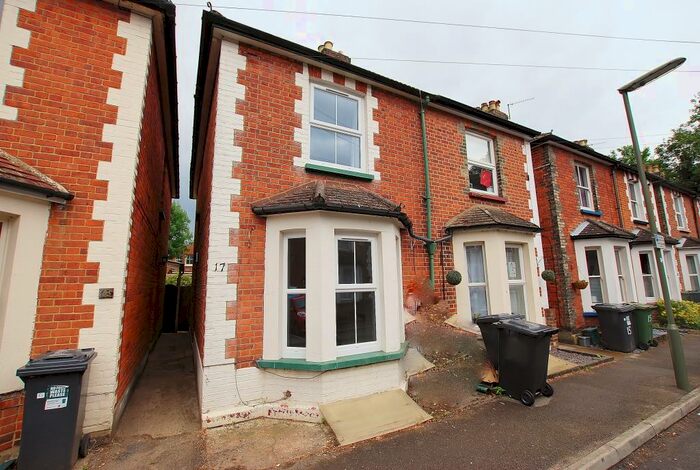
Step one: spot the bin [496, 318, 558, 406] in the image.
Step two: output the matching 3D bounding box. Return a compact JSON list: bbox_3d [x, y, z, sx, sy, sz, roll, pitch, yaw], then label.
[{"bbox_3d":[2.644,1.869,4.466,0.570,1.050,0.680,3,-4,-28],"label":"bin"}]

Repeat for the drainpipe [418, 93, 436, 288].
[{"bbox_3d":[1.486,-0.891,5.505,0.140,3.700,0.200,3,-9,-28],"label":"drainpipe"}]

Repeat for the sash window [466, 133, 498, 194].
[{"bbox_3d":[3.041,-1.632,6.706,1.020,1.430,0.100,3,-9,-28],"label":"sash window"}]

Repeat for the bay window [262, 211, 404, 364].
[{"bbox_3d":[0.021,0.725,4.264,2.360,1.930,0.620,3,-9,-28],"label":"bay window"}]

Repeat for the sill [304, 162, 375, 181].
[{"bbox_3d":[-0.158,-1.000,4.778,1.220,0.095,0.150,3,-9,-28],"label":"sill"}]

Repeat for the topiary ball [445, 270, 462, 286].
[{"bbox_3d":[1.890,0.794,5.337,0.300,0.300,0.300,-1,-8,0],"label":"topiary ball"}]

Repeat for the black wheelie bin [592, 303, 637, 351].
[{"bbox_3d":[6.352,2.209,7.094,0.570,1.050,0.680,3,-9,-28],"label":"black wheelie bin"}]

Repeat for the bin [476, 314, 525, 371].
[{"bbox_3d":[2.586,1.929,5.080,0.680,1.050,0.570,-3,-9,13],"label":"bin"}]

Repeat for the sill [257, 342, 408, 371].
[{"bbox_3d":[0.055,1.690,4.098,2.480,0.100,0.680,3,-9,-28],"label":"sill"}]

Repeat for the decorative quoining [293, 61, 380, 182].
[{"bbox_3d":[-0.163,-1.872,4.911,1.560,1.820,0.110,3,-9,-28],"label":"decorative quoining"}]

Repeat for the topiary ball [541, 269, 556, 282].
[{"bbox_3d":[4.614,0.941,6.795,0.300,0.300,0.300,3,-9,-28],"label":"topiary ball"}]

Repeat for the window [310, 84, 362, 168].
[{"bbox_3d":[-0.187,-1.798,4.978,1.040,1.430,0.100,3,-9,-28],"label":"window"}]

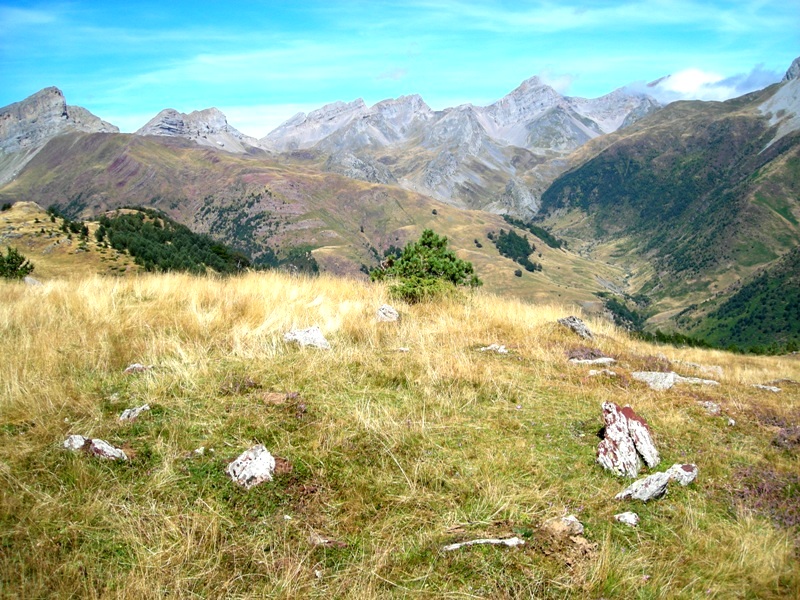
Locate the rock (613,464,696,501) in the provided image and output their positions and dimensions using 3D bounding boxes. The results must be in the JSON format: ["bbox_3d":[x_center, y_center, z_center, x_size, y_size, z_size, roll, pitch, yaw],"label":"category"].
[{"bbox_3d":[1.768,1.246,6.050,0.541,0.146,0.220,-2,6,-25],"label":"rock"}]

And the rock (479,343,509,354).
[{"bbox_3d":[1.022,0.530,9.600,0.320,0.120,0.240,0,6,0],"label":"rock"}]

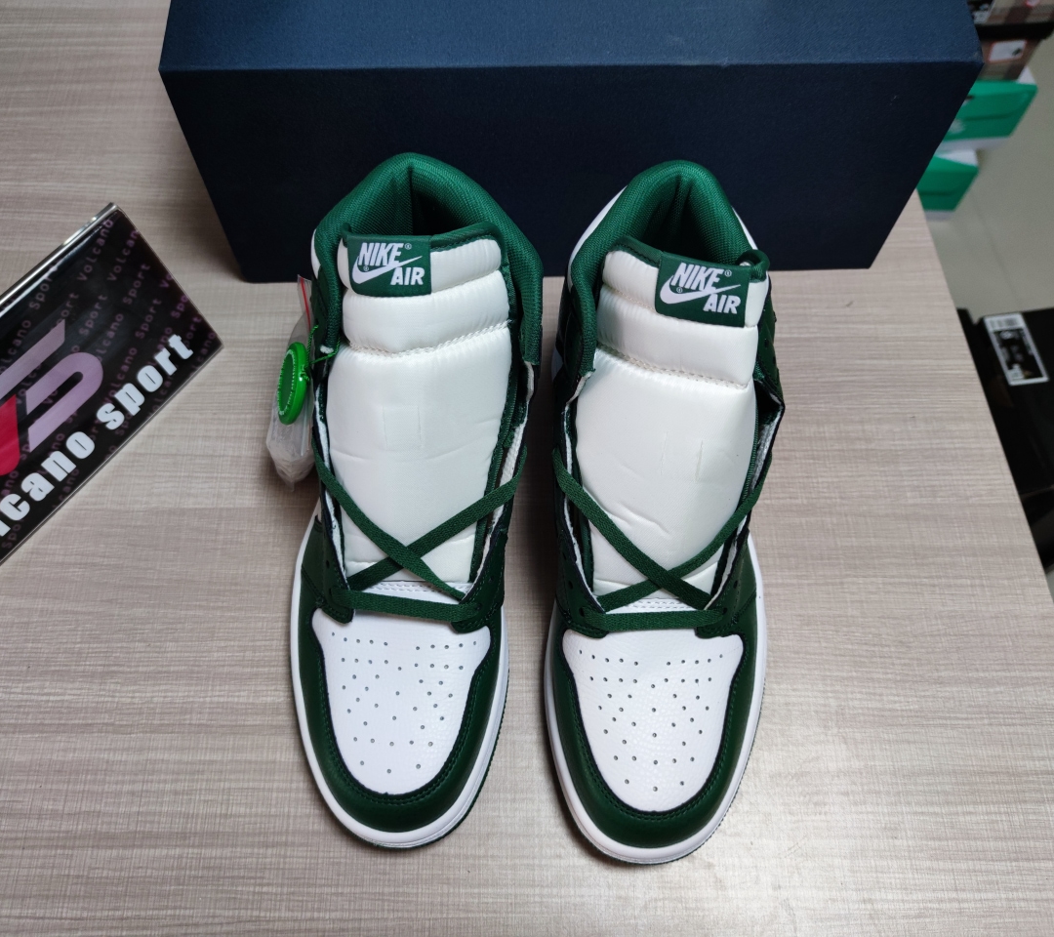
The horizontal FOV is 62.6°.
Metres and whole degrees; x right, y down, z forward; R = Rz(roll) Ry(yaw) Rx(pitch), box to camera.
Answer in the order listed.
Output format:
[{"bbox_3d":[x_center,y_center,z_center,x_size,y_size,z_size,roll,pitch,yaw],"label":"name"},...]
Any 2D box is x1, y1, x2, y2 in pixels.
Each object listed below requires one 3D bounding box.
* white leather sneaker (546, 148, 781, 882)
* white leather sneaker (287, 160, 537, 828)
[{"bbox_3d":[0.063,0.011,0.369,0.109,0.168,0.286,1,66,-1],"label":"white leather sneaker"},{"bbox_3d":[-0.054,0.005,0.369,0.109,0.168,0.286,2,66,0],"label":"white leather sneaker"}]

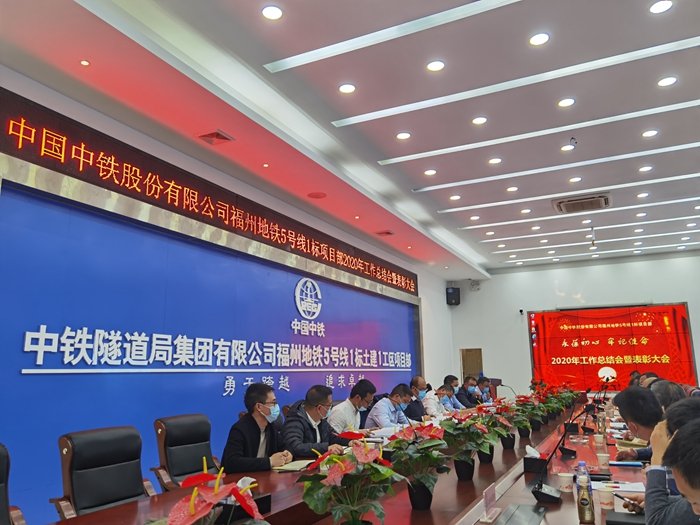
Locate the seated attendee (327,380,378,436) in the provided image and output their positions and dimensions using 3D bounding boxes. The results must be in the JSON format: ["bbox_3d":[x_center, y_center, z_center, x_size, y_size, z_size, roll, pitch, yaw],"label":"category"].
[{"bbox_3d":[0.054,1.623,4.559,0.650,1.240,0.510,-6,-13,26],"label":"seated attendee"}]

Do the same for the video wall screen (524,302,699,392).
[{"bbox_3d":[6.630,2.229,14.069,3.796,2.145,0.100,-6,-13,26],"label":"video wall screen"}]

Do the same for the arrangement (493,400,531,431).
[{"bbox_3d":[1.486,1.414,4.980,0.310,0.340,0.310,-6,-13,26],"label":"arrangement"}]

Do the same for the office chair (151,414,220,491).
[{"bbox_3d":[-1.177,1.778,4.372,0.680,1.010,0.650,-7,-13,28],"label":"office chair"}]

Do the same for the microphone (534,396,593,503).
[{"bbox_3d":[0.945,0.832,2.426,0.260,0.410,0.130,-6,-13,26],"label":"microphone"}]

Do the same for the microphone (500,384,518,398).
[{"bbox_3d":[2.407,1.988,8.055,0.330,0.340,0.110,-6,-13,26],"label":"microphone"}]

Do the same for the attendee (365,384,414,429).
[{"bbox_3d":[0.443,1.800,5.328,0.650,1.190,0.510,-6,-13,26],"label":"attendee"}]

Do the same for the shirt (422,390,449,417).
[{"bbox_3d":[1.058,1.846,6.738,0.430,0.550,0.470,-6,-13,26],"label":"shirt"}]

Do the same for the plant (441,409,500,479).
[{"bbox_3d":[0.703,1.125,3.360,0.330,0.410,0.330,-6,-13,26],"label":"plant"}]

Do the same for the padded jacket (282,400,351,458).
[{"bbox_3d":[-0.240,1.261,3.896,0.480,0.570,0.500,-6,-13,26],"label":"padded jacket"}]

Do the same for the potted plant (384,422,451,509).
[{"bbox_3d":[0.342,0.990,2.668,0.310,0.410,0.310,-1,-11,0],"label":"potted plant"}]

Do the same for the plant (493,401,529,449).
[{"bbox_3d":[1.346,1.385,4.679,0.290,0.410,0.300,-6,-13,26],"label":"plant"}]

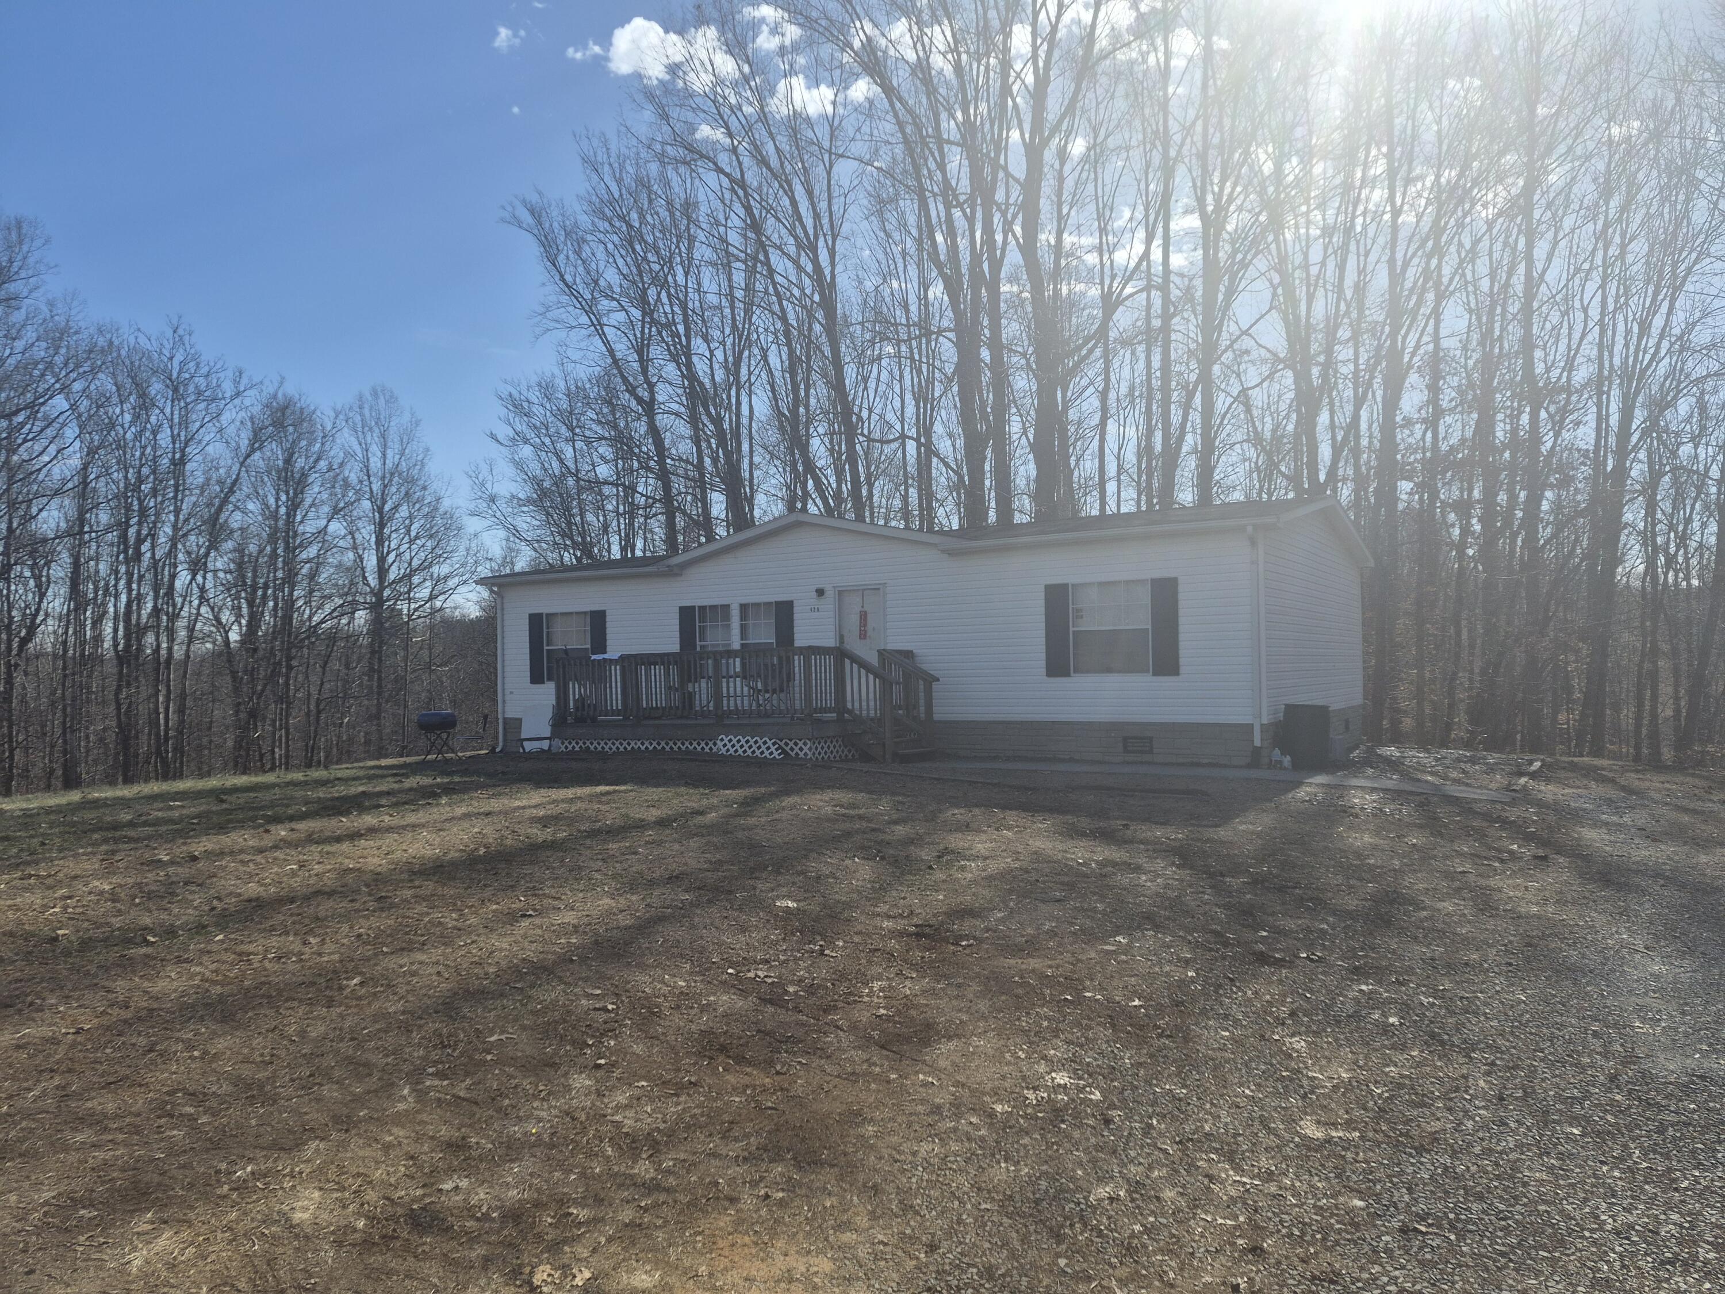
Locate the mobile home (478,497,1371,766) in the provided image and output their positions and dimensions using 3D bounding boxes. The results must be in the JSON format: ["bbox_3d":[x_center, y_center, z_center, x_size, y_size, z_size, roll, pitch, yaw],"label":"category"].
[{"bbox_3d":[1.200,-0.181,22.467,15.205,4.110,8.850,-2,-1,31],"label":"mobile home"}]

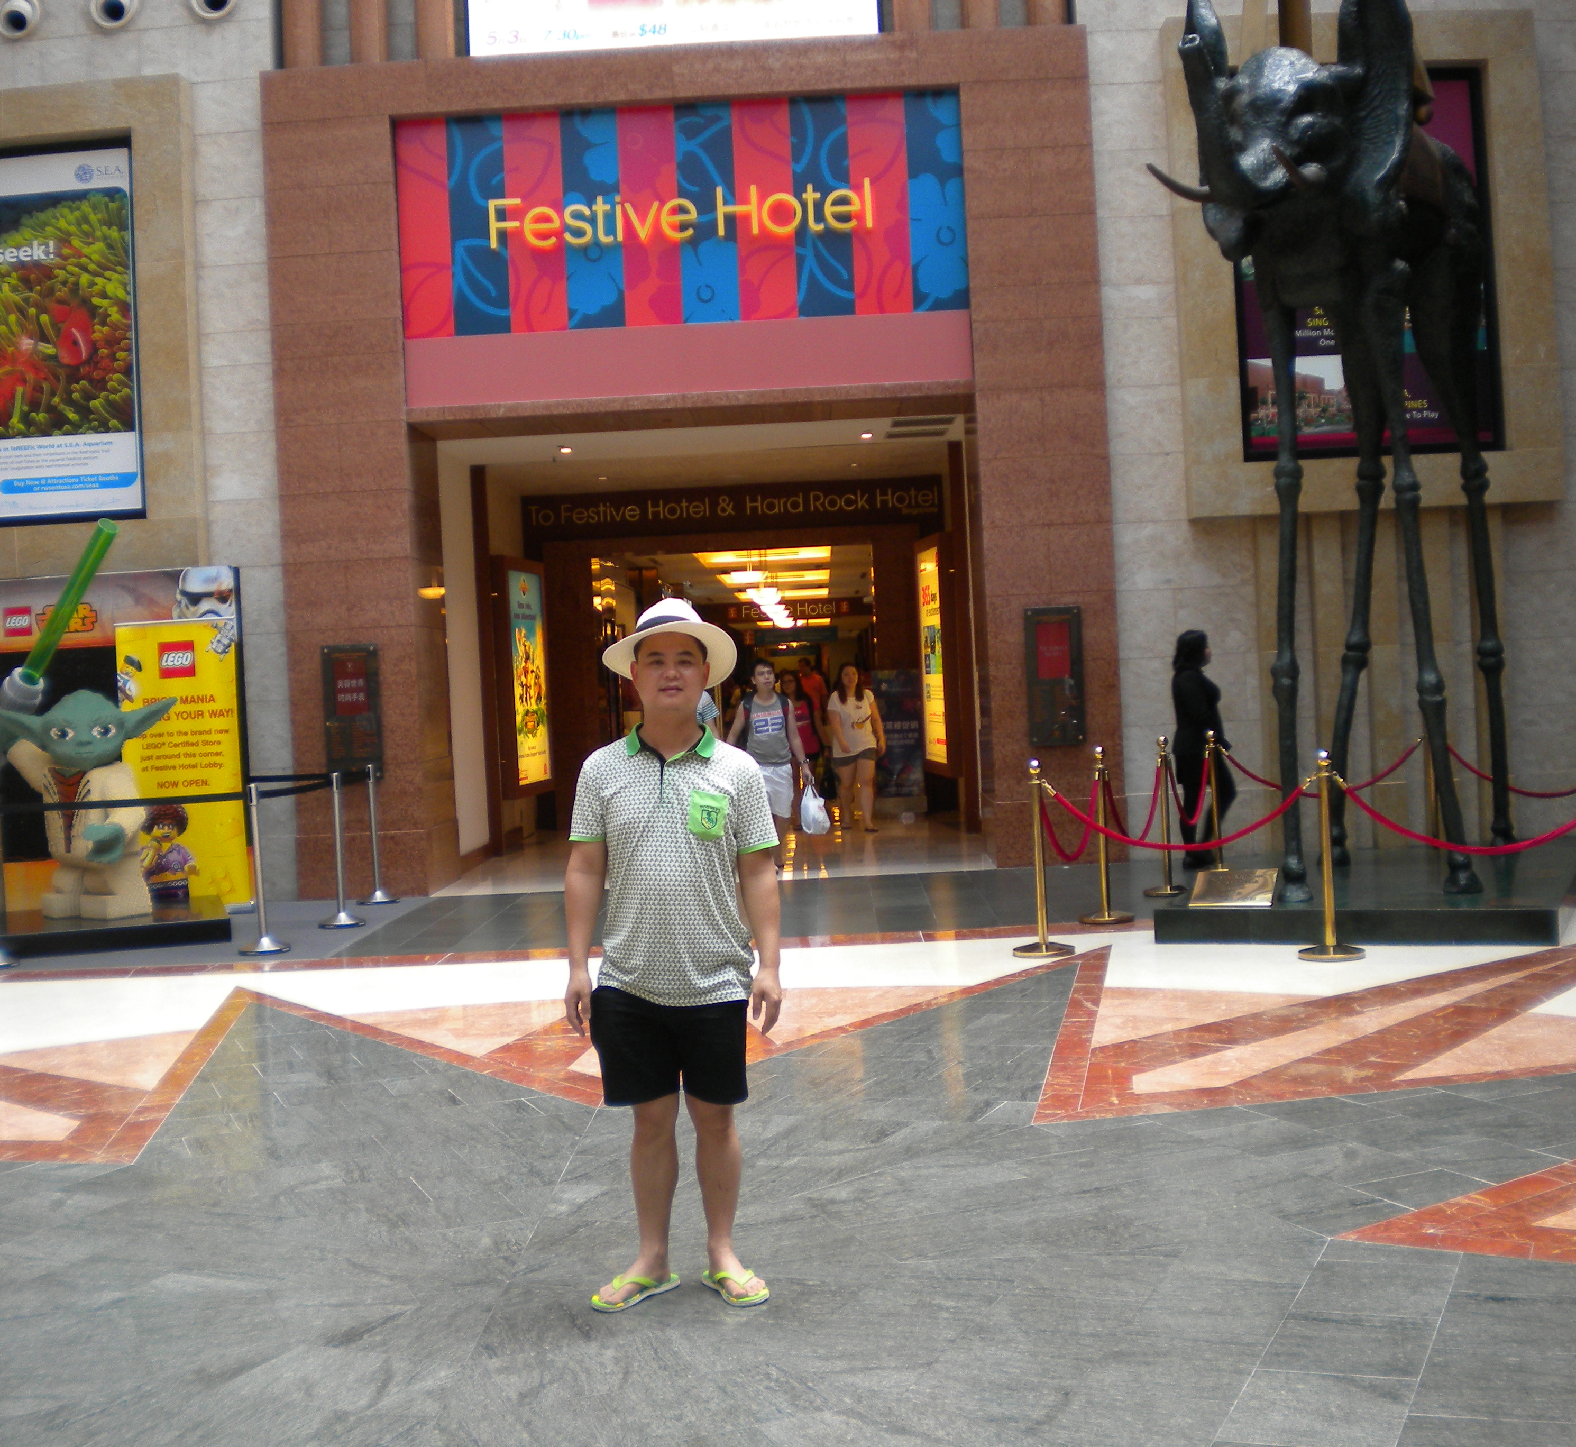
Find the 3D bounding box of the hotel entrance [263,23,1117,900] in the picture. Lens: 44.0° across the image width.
[{"bbox_3d":[-0.694,-1.895,14.904,6.115,6.125,1.200,-3,1,2],"label":"hotel entrance"}]

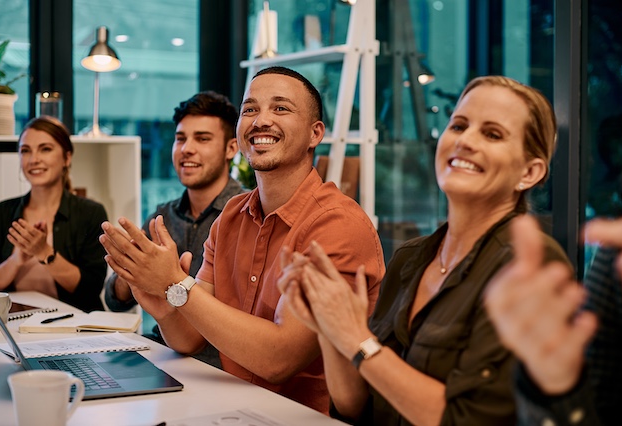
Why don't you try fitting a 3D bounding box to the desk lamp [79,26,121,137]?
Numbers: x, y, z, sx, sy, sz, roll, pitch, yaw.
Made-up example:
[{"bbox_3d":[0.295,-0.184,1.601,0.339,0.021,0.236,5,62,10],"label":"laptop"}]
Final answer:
[{"bbox_3d":[-0.863,-0.536,3.650,0.162,0.435,0.200,0,2,-18],"label":"desk lamp"}]

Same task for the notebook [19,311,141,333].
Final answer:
[{"bbox_3d":[-0.552,0.265,2.165,0.262,0.020,0.210,0,2,-3],"label":"notebook"}]

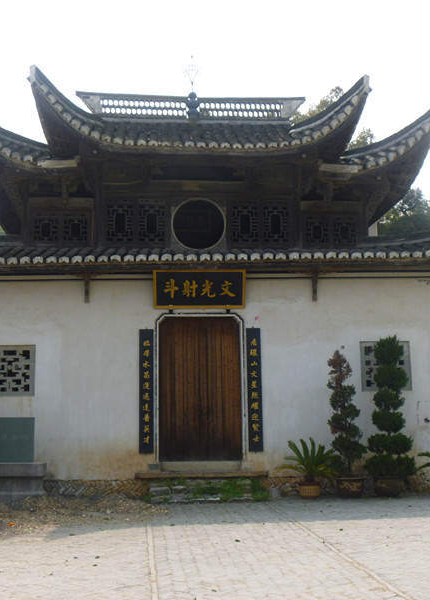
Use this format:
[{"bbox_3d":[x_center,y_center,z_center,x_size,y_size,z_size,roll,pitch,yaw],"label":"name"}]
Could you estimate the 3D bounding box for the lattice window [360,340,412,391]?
[{"bbox_3d":[2.968,1.158,14.077,0.868,0.854,0.140,0,-7,-3],"label":"lattice window"}]

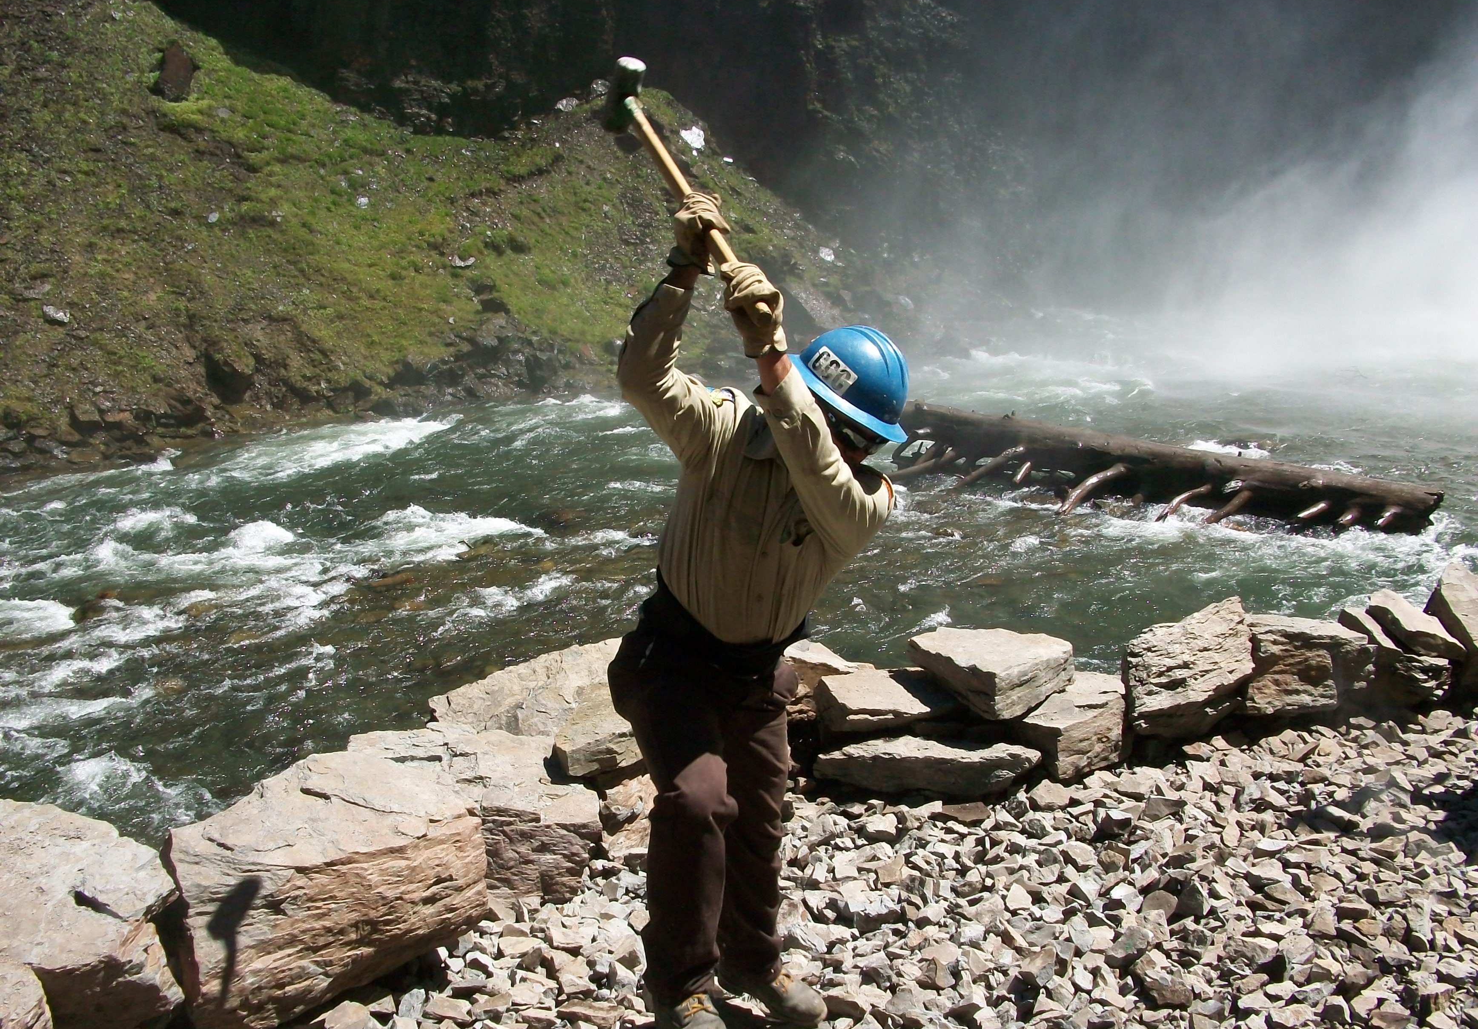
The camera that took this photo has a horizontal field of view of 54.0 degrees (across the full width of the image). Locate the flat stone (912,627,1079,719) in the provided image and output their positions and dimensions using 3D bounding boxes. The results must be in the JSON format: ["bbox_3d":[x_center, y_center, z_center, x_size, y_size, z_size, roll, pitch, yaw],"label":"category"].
[{"bbox_3d":[0.870,0.541,5.008,0.450,0.150,0.430,-9,13,-42],"label":"flat stone"}]

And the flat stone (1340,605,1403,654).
[{"bbox_3d":[2.800,0.497,6.459,0.270,0.150,0.170,5,9,35],"label":"flat stone"}]

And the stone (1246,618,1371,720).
[{"bbox_3d":[2.165,0.577,5.582,0.420,0.310,0.300,3,10,15],"label":"stone"}]

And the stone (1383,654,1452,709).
[{"bbox_3d":[2.635,0.636,5.652,0.240,0.170,0.220,3,10,15],"label":"stone"}]

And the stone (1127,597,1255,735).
[{"bbox_3d":[1.860,0.618,6.040,0.440,0.460,0.320,-2,7,-15],"label":"stone"}]

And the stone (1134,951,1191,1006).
[{"bbox_3d":[1.050,1.130,3.584,0.130,0.080,0.100,4,8,30],"label":"stone"}]

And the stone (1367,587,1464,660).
[{"bbox_3d":[2.615,0.447,5.631,0.190,0.090,0.350,-8,32,-38],"label":"stone"}]

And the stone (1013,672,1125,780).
[{"bbox_3d":[1.245,0.797,5.528,0.300,0.250,0.410,6,9,42],"label":"stone"}]

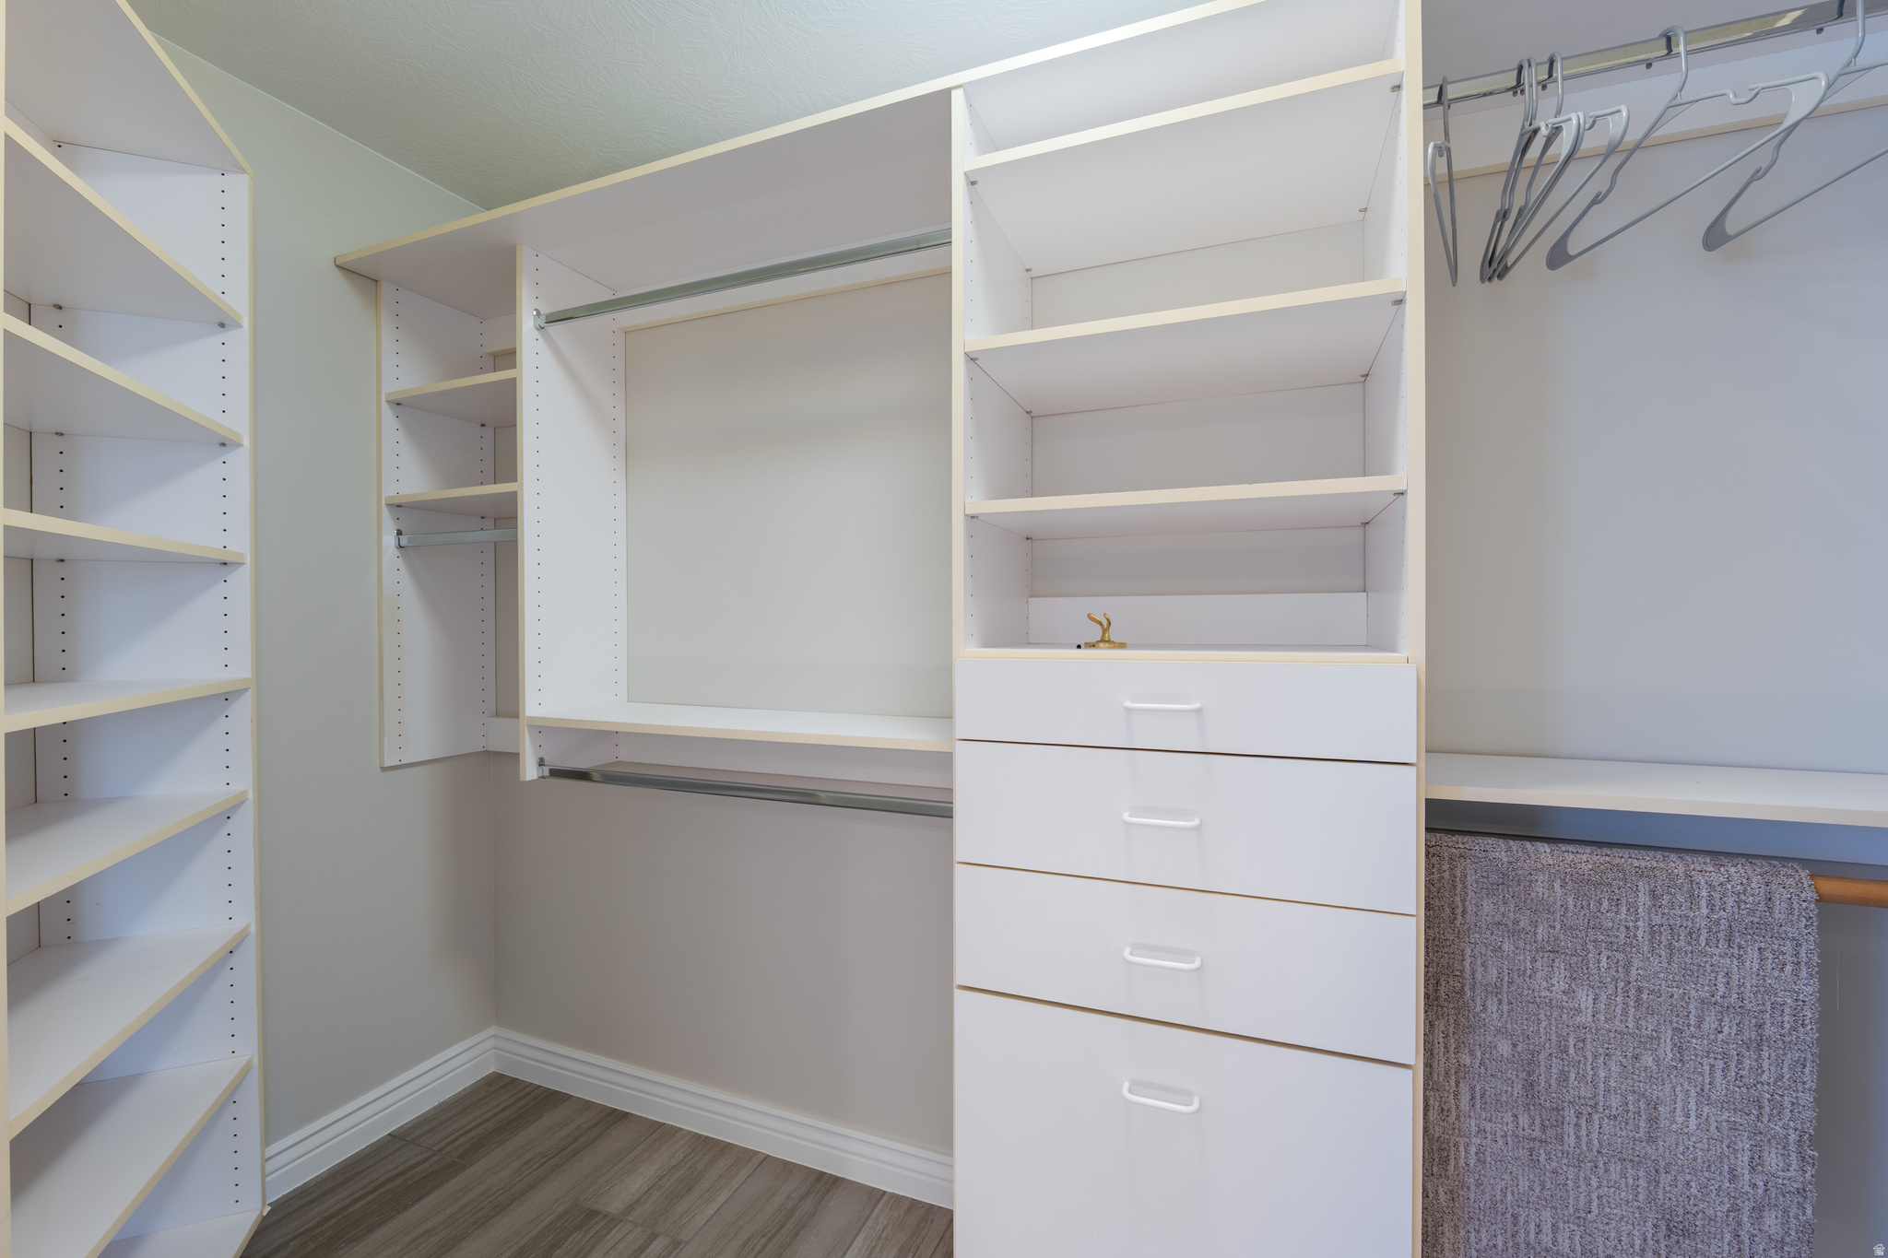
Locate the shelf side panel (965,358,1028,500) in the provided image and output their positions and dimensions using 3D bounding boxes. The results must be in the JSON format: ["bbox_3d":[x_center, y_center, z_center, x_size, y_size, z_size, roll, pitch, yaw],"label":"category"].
[{"bbox_3d":[0.097,-0.325,1.364,0.020,0.240,0.400,0,1,21],"label":"shelf side panel"}]

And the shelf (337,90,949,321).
[{"bbox_3d":[-0.644,-0.870,1.626,1.550,0.020,0.375,0,1,21],"label":"shelf"}]

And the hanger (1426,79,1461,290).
[{"bbox_3d":[0.730,-0.686,1.069,0.015,0.236,0.375,0,1,39],"label":"hanger"}]

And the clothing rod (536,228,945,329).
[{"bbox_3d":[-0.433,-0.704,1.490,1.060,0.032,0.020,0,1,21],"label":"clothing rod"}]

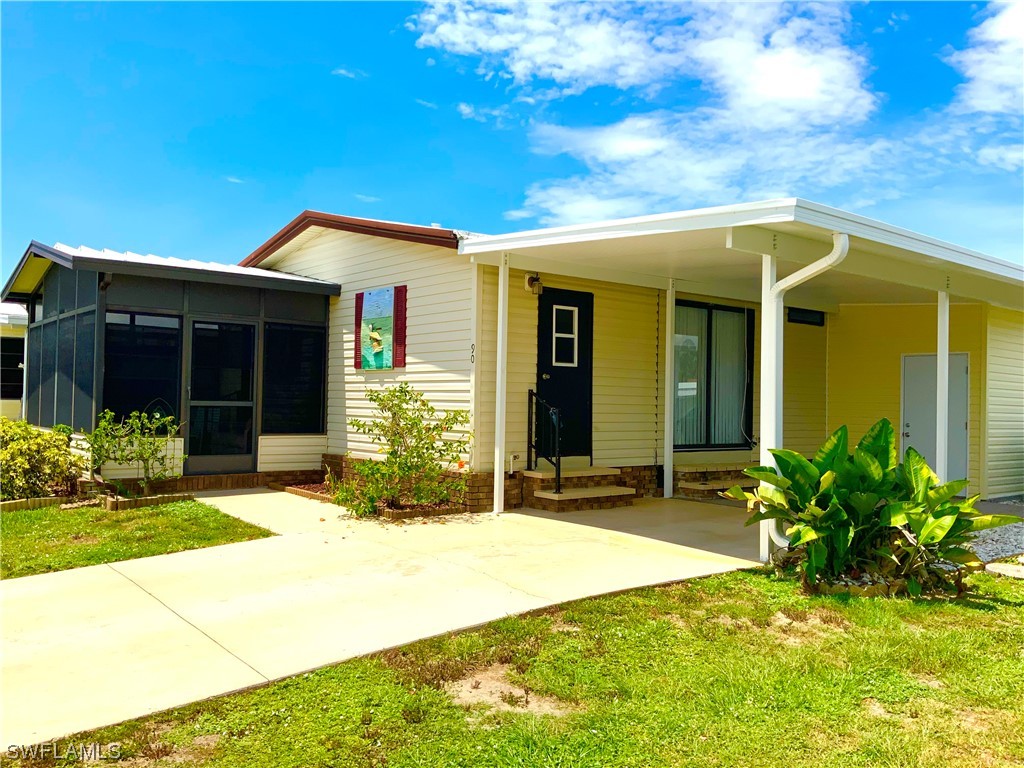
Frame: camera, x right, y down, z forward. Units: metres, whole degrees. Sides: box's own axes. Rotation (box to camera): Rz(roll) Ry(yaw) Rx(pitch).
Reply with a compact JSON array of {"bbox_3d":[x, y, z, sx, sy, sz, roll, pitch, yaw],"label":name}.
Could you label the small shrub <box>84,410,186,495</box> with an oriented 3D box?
[{"bbox_3d":[-4.391,0.800,9.980,1.060,0.980,0.780,2,-2,-40],"label":"small shrub"}]

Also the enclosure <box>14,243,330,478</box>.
[{"bbox_3d":[-5.008,-0.320,12.282,3.343,3.049,4.248,2,-2,-40],"label":"enclosure"}]

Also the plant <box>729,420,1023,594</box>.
[{"bbox_3d":[2.556,0.820,6.150,1.950,1.150,1.450,1,-1,12],"label":"plant"}]

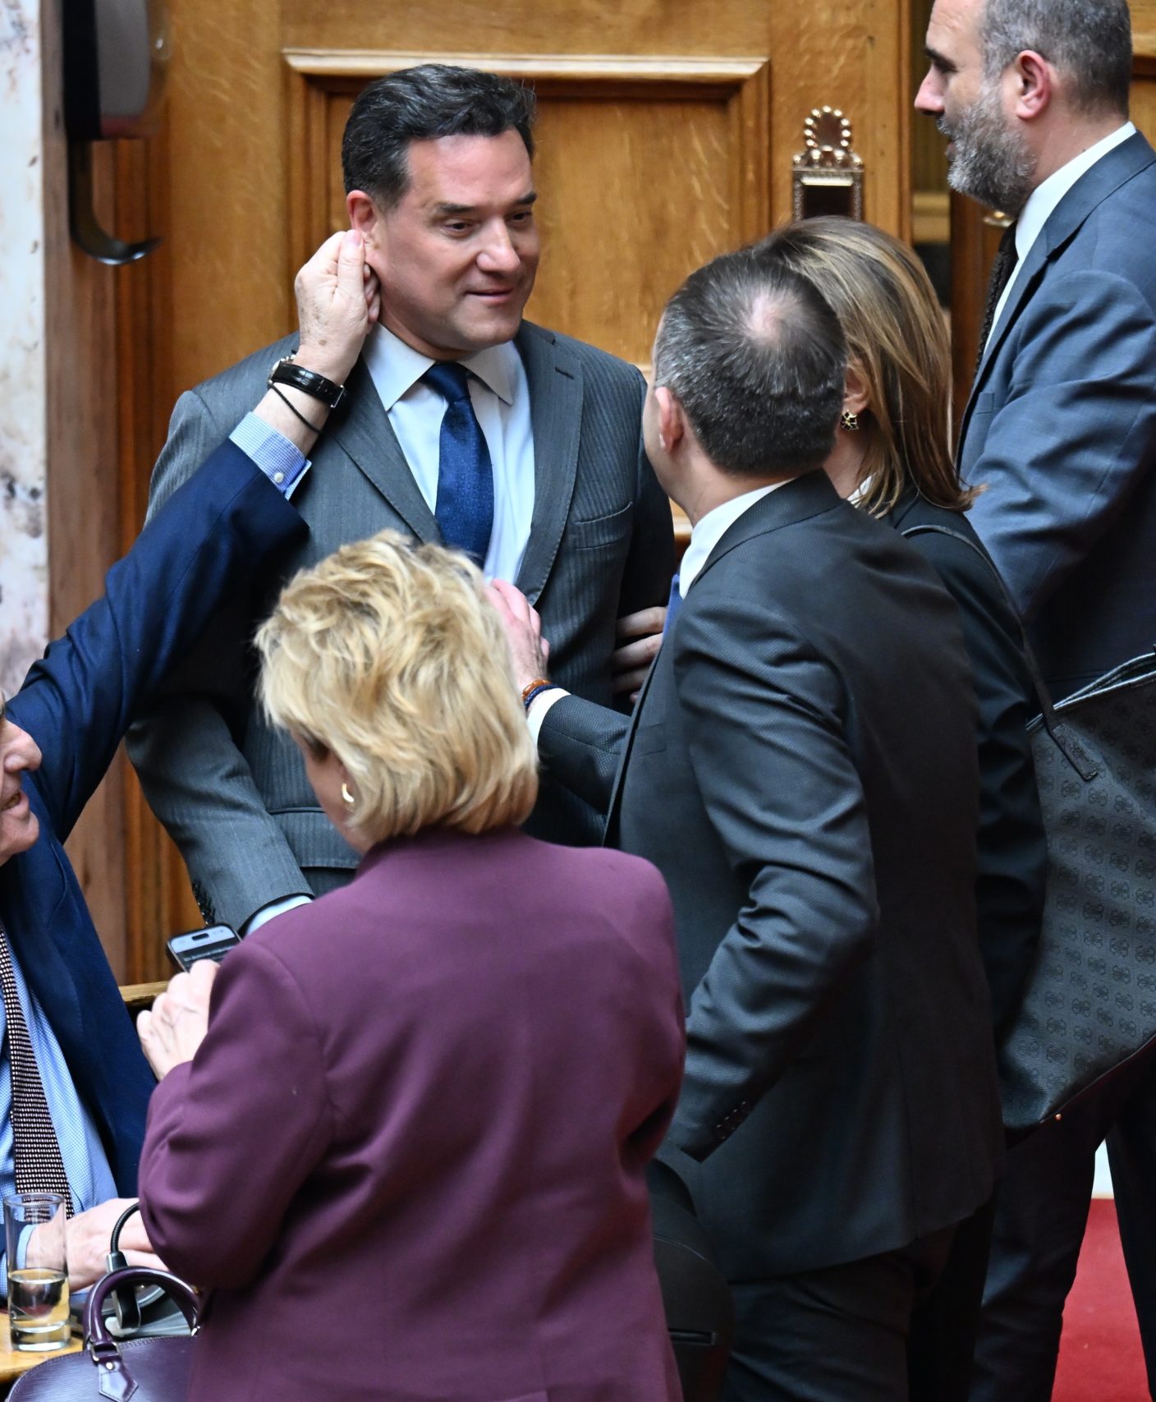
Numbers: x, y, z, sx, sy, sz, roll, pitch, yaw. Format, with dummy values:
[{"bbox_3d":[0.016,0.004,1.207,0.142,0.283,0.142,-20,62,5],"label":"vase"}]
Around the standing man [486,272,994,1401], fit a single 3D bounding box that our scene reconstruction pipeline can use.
[{"bbox_3d":[0.170,0.450,20.814,0.580,1.770,0.520,6,16,25],"label":"standing man"}]

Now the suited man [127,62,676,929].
[{"bbox_3d":[-0.169,0.275,21.418,0.540,1.800,0.340,-7,15,-22],"label":"suited man"}]

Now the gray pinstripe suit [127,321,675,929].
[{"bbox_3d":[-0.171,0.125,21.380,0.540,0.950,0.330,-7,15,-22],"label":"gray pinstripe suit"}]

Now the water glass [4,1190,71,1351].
[{"bbox_3d":[-0.493,0.520,20.250,0.058,0.139,0.058,-3,12,0],"label":"water glass"}]

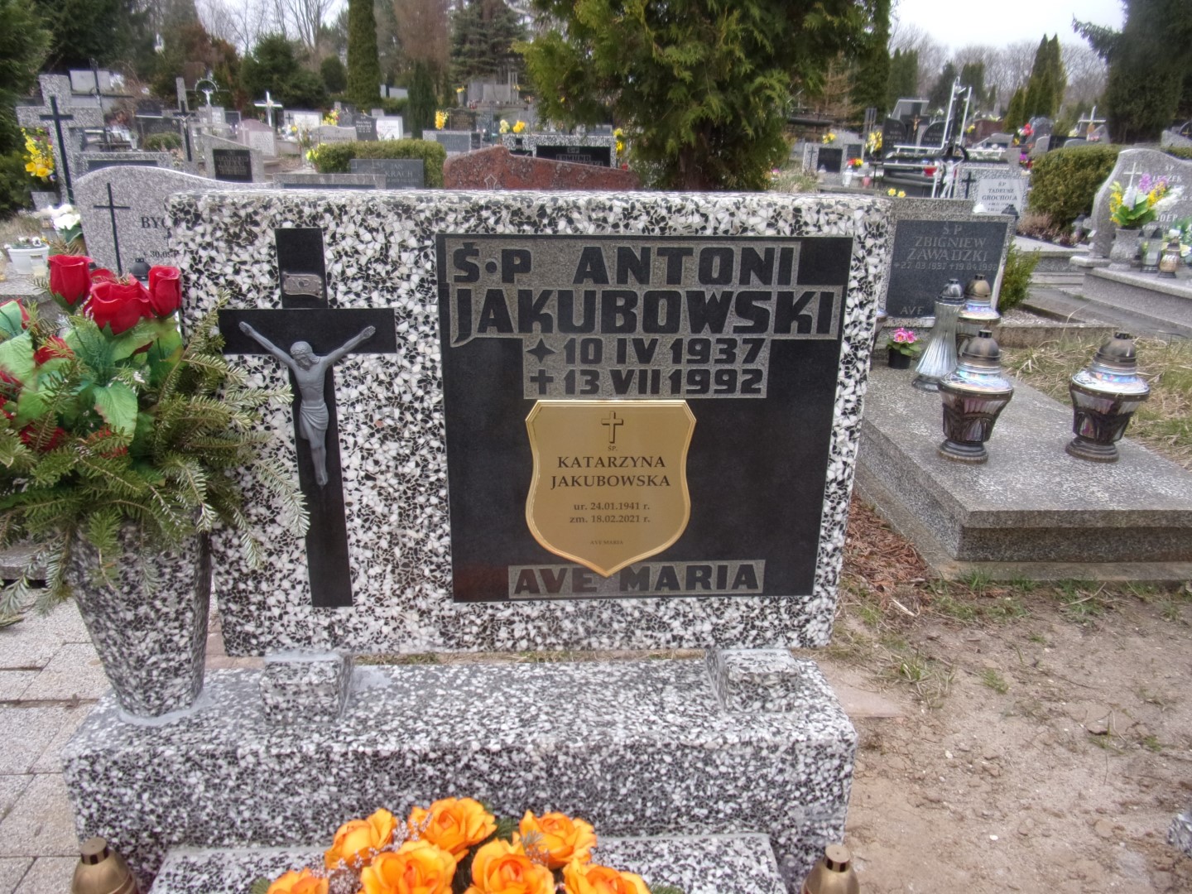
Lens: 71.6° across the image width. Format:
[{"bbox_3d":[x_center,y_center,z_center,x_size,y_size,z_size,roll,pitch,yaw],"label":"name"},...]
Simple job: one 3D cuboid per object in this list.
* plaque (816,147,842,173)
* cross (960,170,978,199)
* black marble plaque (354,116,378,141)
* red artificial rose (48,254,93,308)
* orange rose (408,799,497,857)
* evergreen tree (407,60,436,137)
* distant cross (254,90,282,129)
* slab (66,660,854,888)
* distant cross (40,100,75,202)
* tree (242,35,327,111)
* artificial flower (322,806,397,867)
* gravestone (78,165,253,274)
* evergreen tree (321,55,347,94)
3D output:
[{"bbox_3d":[3.397,-4.157,12.000,0.377,0.332,0.025,0,20,-3],"label":"plaque"},{"bbox_3d":[3.299,-2.290,7.347,0.123,0.280,0.025,0,20,-3],"label":"cross"},{"bbox_3d":[-4.768,-6.494,17.125,0.470,0.750,0.100,0,20,-3],"label":"black marble plaque"},{"bbox_3d":[-0.547,-0.172,0.860,0.044,0.054,0.044,0,20,-3],"label":"red artificial rose"},{"bbox_3d":[-0.141,0.374,0.810,0.086,0.053,0.075,0,20,-3],"label":"orange rose"},{"bbox_3d":[-4.004,-7.963,19.004,0.658,1.702,0.658,0,20,-3],"label":"evergreen tree"},{"bbox_3d":[-6.545,-6.704,16.501,0.567,0.769,0.070,0,20,-3],"label":"distant cross"},{"bbox_3d":[-0.144,0.406,1.015,0.870,0.220,0.153,0,20,-3],"label":"slab"},{"bbox_3d":[-3.486,-1.931,5.410,0.215,0.660,0.030,2,19,1],"label":"distant cross"},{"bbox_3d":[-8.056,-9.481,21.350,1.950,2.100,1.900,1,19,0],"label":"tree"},{"bbox_3d":[-0.248,0.412,0.870,0.077,0.062,0.074,0,20,-3],"label":"artificial flower"},{"bbox_3d":[-1.670,-0.862,3.299,0.755,0.506,0.090,0,20,-3],"label":"gravestone"},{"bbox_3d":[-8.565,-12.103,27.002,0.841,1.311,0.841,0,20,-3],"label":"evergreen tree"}]

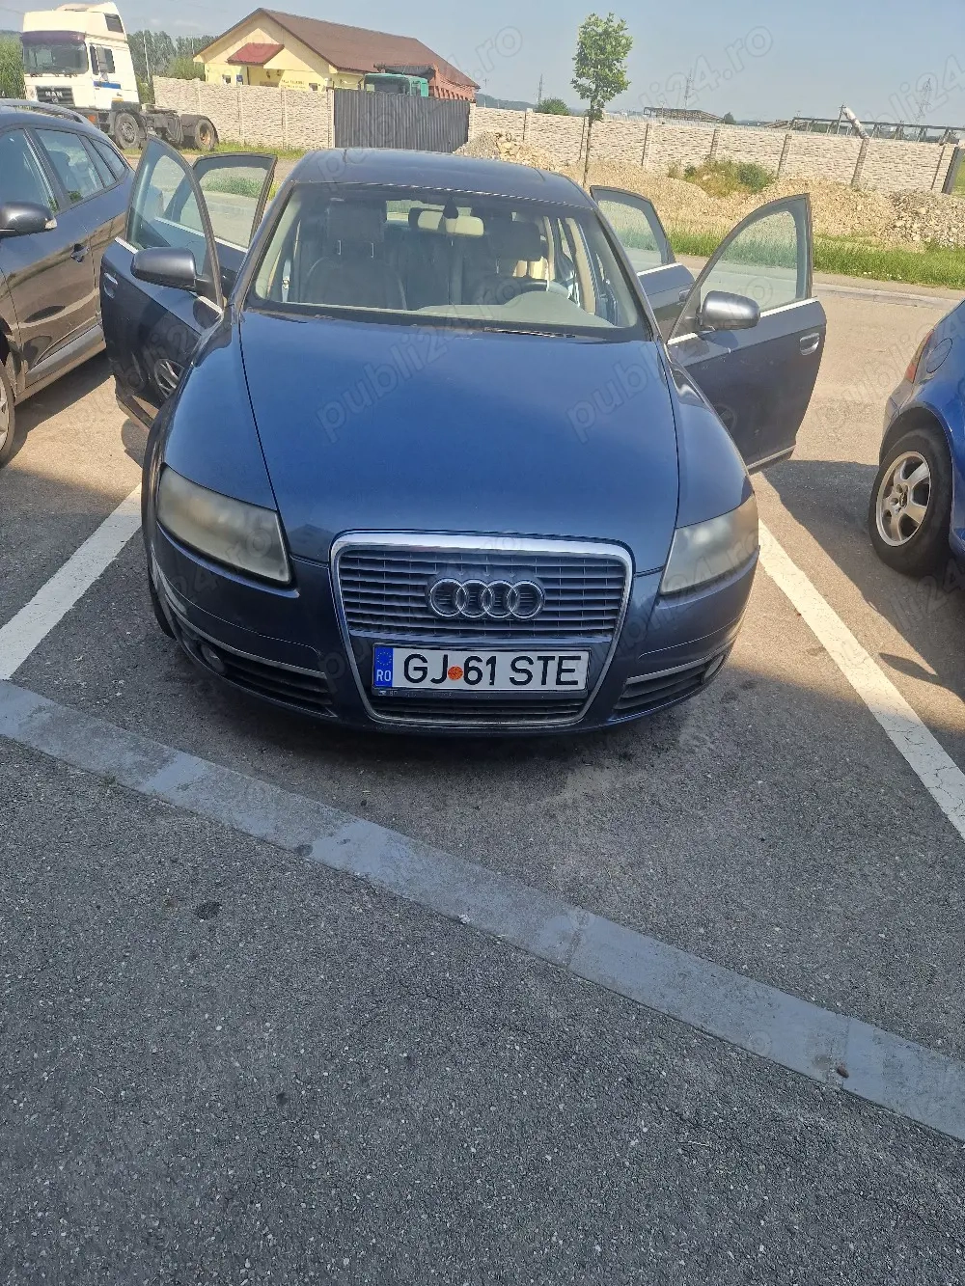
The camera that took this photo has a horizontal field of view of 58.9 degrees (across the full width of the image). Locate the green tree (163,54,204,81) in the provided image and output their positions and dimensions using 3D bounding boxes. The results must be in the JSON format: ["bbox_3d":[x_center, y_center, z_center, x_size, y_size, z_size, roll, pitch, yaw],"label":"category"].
[{"bbox_3d":[-19.456,-36.654,56.343,3.600,3.521,3.600,5,31,0],"label":"green tree"}]

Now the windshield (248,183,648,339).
[{"bbox_3d":[-0.120,-1.490,3.205,1.450,0.140,0.887,1,56,-8],"label":"windshield"}]

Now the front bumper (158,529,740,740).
[{"bbox_3d":[-0.023,-0.052,2.288,1.770,0.510,0.540,1,31,-8],"label":"front bumper"}]

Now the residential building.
[{"bbox_3d":[-7.821,-31.975,48.903,9.700,5.300,13.800,20,35,23],"label":"residential building"}]

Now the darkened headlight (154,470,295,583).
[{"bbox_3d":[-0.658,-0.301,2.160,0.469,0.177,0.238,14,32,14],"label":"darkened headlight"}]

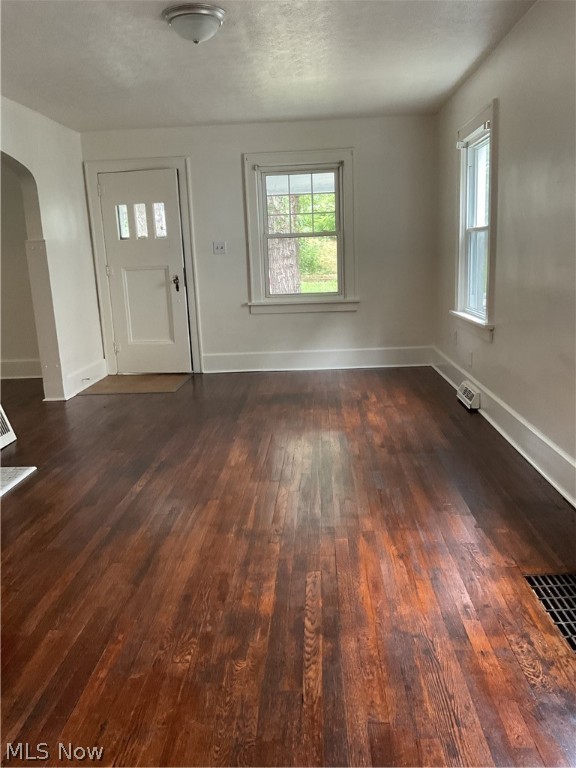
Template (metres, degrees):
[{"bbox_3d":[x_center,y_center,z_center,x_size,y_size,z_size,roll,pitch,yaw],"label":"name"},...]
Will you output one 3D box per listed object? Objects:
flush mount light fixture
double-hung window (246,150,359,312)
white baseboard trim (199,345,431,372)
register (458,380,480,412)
[{"bbox_3d":[-0.479,-1.833,3.322,0.325,0.150,0.325,-2,12,3],"label":"flush mount light fixture"},{"bbox_3d":[0.129,-1.486,6.371,1.085,1.562,0.120,-2,12,3],"label":"double-hung window"},{"bbox_3d":[0.297,-0.240,6.621,2.370,0.205,0.025,-2,12,3],"label":"white baseboard trim"},{"bbox_3d":[1.367,0.086,4.872,0.070,0.132,0.410,-2,12,3],"label":"register"}]

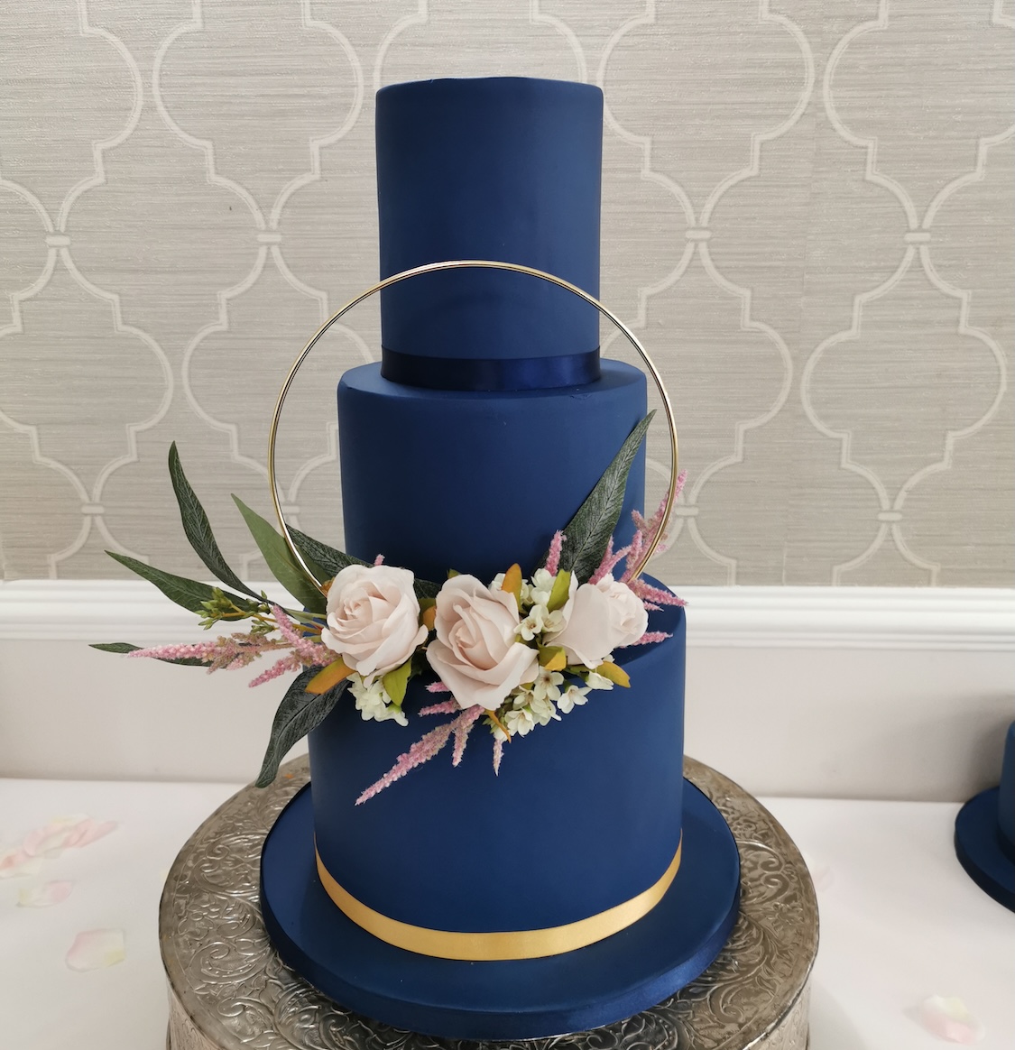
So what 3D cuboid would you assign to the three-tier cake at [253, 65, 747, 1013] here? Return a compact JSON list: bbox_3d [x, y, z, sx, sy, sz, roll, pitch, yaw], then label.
[{"bbox_3d":[-0.007,-0.004,0.571,0.282,0.429,0.282,-1,16,0],"label":"three-tier cake"}]

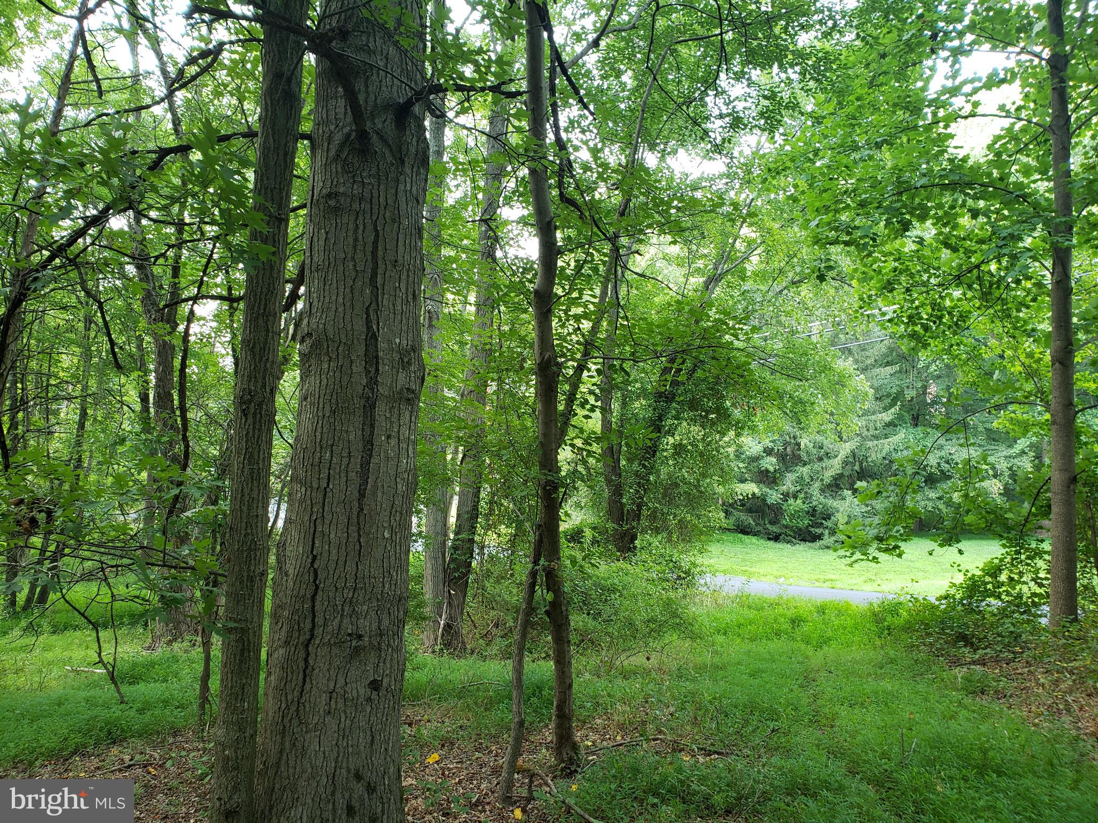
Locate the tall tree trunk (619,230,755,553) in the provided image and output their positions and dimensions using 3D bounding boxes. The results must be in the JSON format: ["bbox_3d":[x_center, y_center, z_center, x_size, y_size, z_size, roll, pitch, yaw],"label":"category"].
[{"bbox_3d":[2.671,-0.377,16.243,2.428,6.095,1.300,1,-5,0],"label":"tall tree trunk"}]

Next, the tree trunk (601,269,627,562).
[{"bbox_3d":[1.283,-0.048,16.225,0.420,5.643,0.420,1,-5,0],"label":"tree trunk"}]

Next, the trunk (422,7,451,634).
[{"bbox_3d":[-1.149,-0.869,8.400,0.280,6.550,0.280,1,-4,0],"label":"trunk"}]

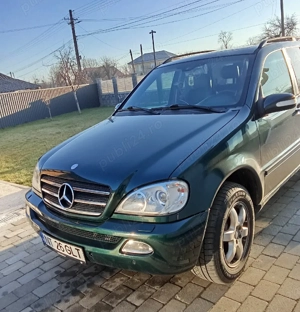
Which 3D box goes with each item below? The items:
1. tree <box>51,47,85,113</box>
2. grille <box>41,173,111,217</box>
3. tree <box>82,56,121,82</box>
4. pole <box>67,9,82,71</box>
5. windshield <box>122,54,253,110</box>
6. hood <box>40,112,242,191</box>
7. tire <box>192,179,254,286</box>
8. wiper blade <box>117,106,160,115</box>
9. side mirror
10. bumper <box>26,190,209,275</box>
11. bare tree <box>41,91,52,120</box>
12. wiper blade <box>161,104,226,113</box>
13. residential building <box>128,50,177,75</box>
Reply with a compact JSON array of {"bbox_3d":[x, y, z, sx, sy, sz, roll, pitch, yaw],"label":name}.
[{"bbox_3d":[-4.987,-4.645,20.075,2.000,3.960,2.000,-9,13,-11],"label":"tree"},{"bbox_3d":[-0.546,0.277,2.264,0.800,0.250,0.130,4,9,41],"label":"grille"},{"bbox_3d":[-6.594,-10.927,45.645,5.000,6.010,5.000,-8,12,-6],"label":"tree"},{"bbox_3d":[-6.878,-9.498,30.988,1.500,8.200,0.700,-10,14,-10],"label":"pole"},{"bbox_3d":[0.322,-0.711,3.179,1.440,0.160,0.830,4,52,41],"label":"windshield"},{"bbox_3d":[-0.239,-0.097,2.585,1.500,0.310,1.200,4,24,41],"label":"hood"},{"bbox_3d":[0.570,0.578,2.513,0.268,0.735,0.735,5,18,40],"label":"tire"},{"bbox_3d":[-0.130,-0.448,3.200,0.560,0.070,0.100,4,17,41],"label":"wiper blade"},{"bbox_3d":[0.986,-0.389,2.511,0.270,0.190,0.170,4,17,41],"label":"side mirror"},{"bbox_3d":[-0.460,0.557,2.510,1.820,0.450,0.550,5,18,40],"label":"bumper"},{"bbox_3d":[-5.782,-2.868,18.321,0.650,1.670,0.650,-10,13,-16],"label":"bare tree"},{"bbox_3d":[0.368,-0.416,2.861,0.660,0.070,0.090,9,20,34],"label":"wiper blade"},{"bbox_3d":[0.951,-18.464,67.239,10.200,6.100,7.500,-7,14,0],"label":"residential building"}]

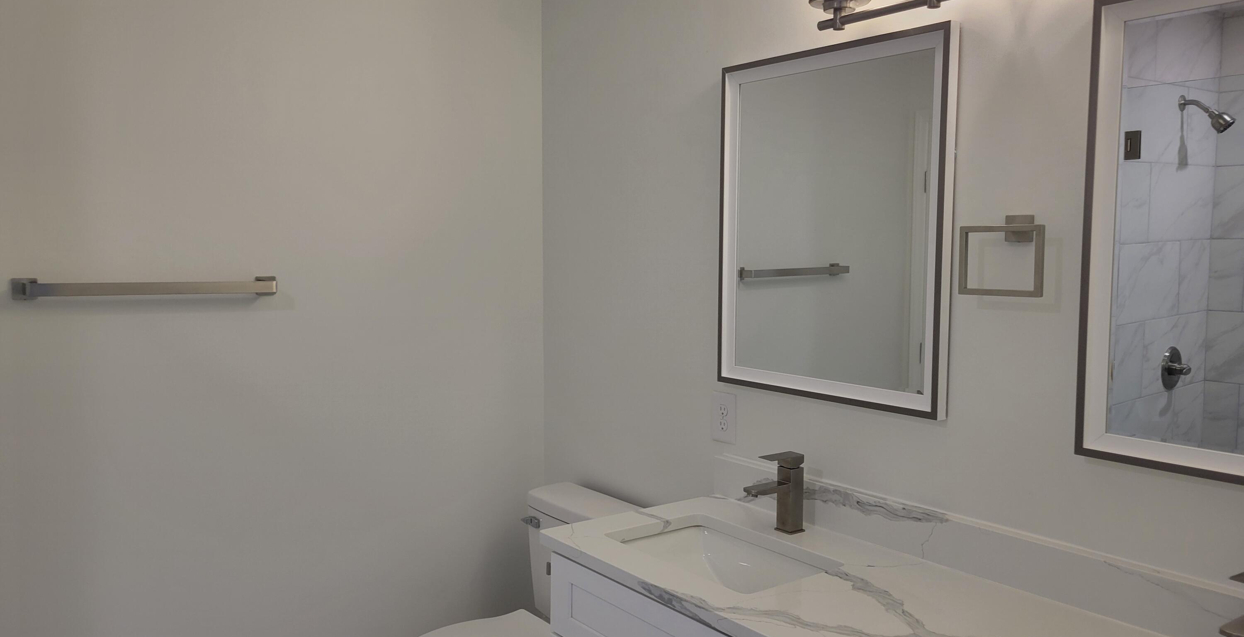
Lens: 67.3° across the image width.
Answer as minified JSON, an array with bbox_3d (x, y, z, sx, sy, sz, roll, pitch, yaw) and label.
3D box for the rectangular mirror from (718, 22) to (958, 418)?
[{"bbox_3d":[0.446,-0.205,2.070,0.032,0.769,0.626,-3,6,-38],"label":"rectangular mirror"}]

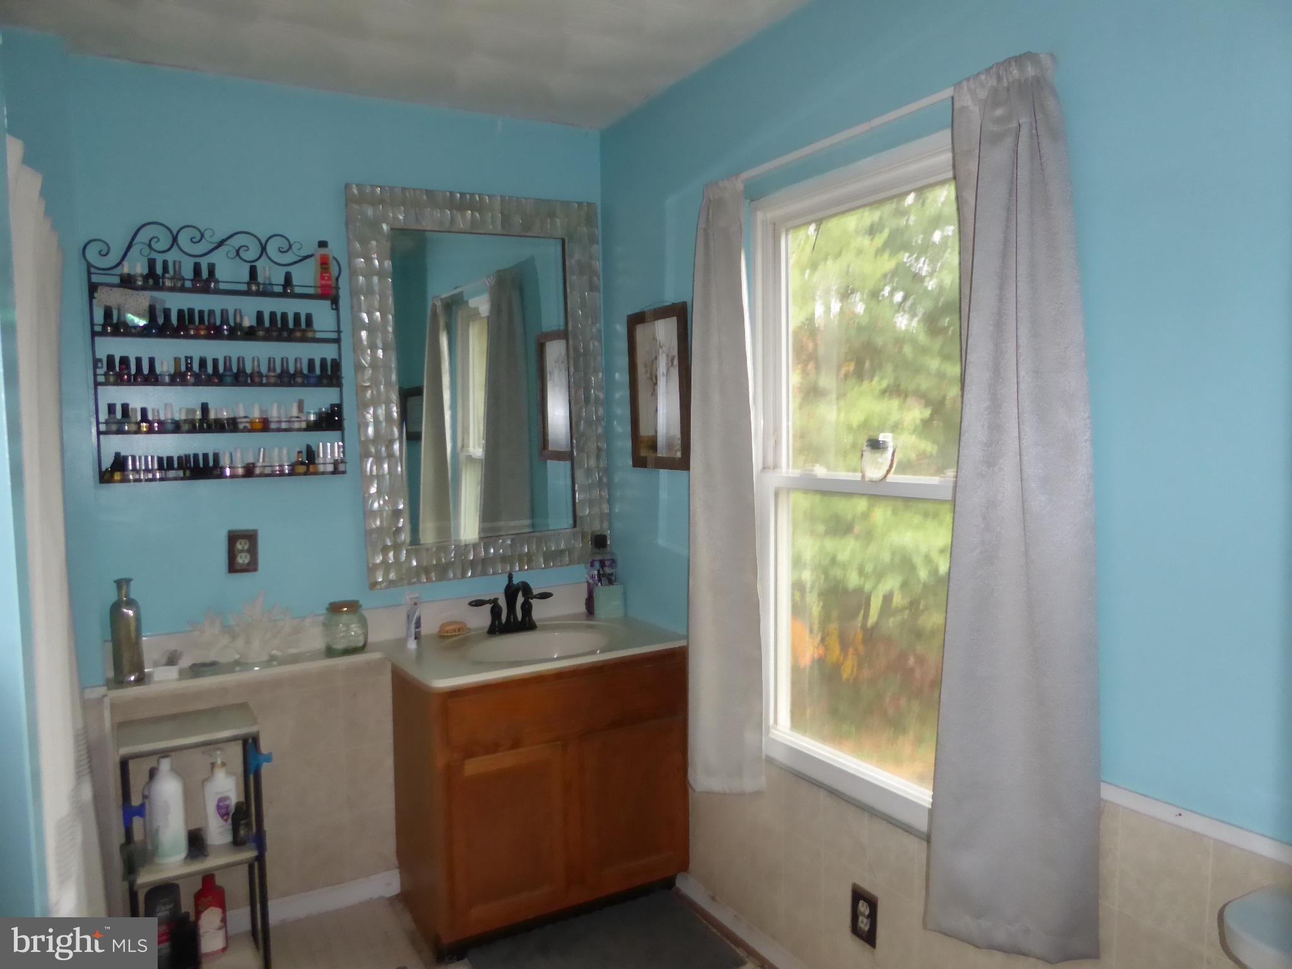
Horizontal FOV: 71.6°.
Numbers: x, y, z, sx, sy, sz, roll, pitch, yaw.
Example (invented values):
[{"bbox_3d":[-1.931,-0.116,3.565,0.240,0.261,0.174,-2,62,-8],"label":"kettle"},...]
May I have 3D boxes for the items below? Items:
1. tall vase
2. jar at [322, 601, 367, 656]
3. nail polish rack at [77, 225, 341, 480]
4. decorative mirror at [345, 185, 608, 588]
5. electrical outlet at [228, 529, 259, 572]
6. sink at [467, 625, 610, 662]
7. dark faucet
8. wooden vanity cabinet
[{"bbox_3d":[-1.363,0.383,2.363,0.082,0.277,0.082,-4,4,-30],"label":"tall vase"},{"bbox_3d":[-0.879,0.414,2.612,0.128,0.153,0.128,-4,4,-30],"label":"jar"},{"bbox_3d":[-1.162,-0.357,2.467,0.628,0.683,0.057,-4,4,-30],"label":"nail polish rack"},{"bbox_3d":[-0.504,-0.307,2.847,0.809,1.185,0.035,-5,7,-30],"label":"decorative mirror"},{"bbox_3d":[-1.140,0.190,2.537,0.076,0.120,0.010,-4,4,-30],"label":"electrical outlet"},{"bbox_3d":[-0.311,0.539,2.634,0.452,0.138,0.330,-4,4,-30],"label":"sink"},{"bbox_3d":[-0.408,0.373,2.803,0.280,0.182,0.180,-4,4,-30],"label":"dark faucet"},{"bbox_3d":[-0.336,0.846,2.725,0.773,0.709,0.535,-4,4,-30],"label":"wooden vanity cabinet"}]

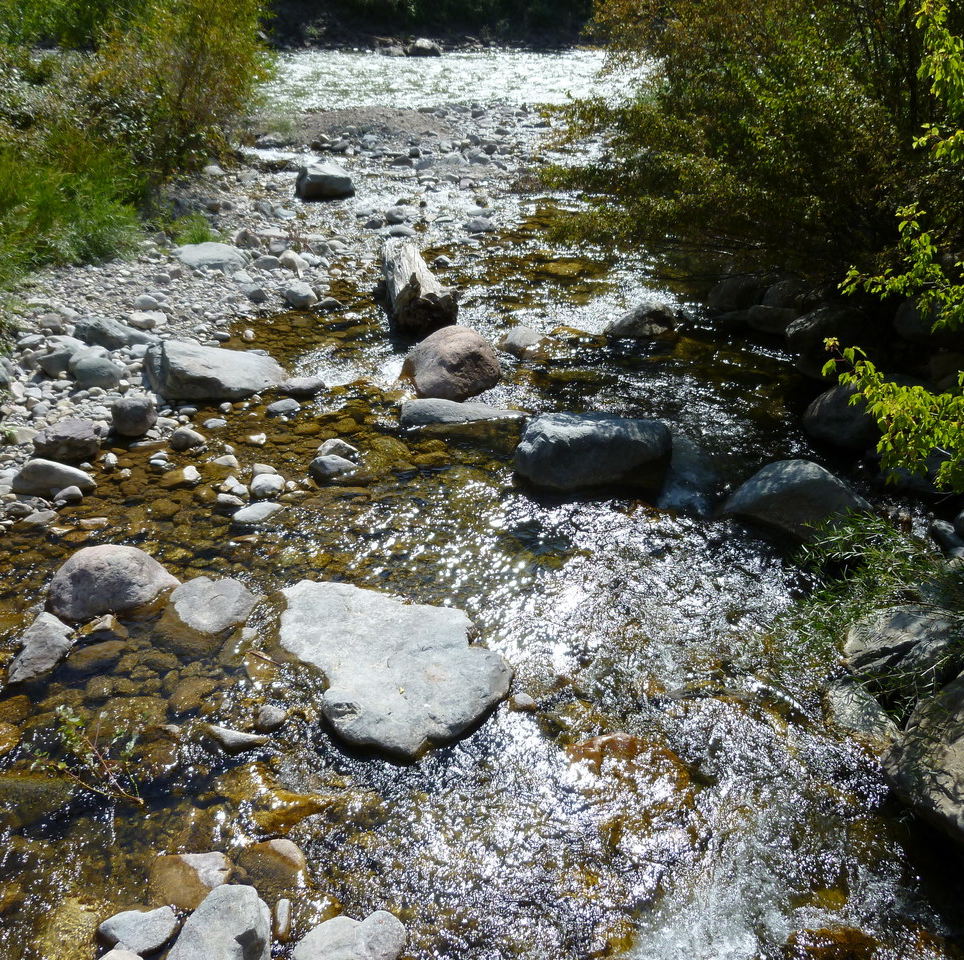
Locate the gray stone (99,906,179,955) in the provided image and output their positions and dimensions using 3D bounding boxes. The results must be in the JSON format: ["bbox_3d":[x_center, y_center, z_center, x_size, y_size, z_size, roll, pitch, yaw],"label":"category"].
[{"bbox_3d":[-1.290,1.687,3.476,0.300,0.140,0.200,-6,29,-10],"label":"gray stone"}]

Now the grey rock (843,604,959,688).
[{"bbox_3d":[2.100,0.827,4.638,0.580,0.350,0.440,-5,29,-9],"label":"grey rock"}]

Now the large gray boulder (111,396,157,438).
[{"bbox_3d":[-2.781,-0.501,7.402,0.349,0.300,0.297,-11,31,-20],"label":"large gray boulder"}]

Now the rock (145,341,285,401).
[{"bbox_3d":[-2.358,-0.968,8.187,1.189,0.393,0.713,-9,30,-15],"label":"rock"}]

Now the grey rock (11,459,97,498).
[{"bbox_3d":[-2.911,-0.012,6.283,0.583,0.216,0.321,6,29,10],"label":"grey rock"}]

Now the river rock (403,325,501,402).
[{"bbox_3d":[-0.262,-0.996,7.979,0.840,0.630,0.780,0,29,0],"label":"river rock"}]

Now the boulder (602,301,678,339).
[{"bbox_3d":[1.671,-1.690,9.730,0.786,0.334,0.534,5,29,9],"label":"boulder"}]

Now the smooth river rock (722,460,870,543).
[{"bbox_3d":[2.183,0.109,6.410,0.967,0.375,0.628,11,31,19],"label":"smooth river rock"}]

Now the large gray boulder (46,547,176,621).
[{"bbox_3d":[-2.110,0.590,5.313,0.717,0.339,0.538,0,29,0],"label":"large gray boulder"}]

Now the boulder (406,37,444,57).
[{"bbox_3d":[-2.500,-18.795,40.130,1.559,0.816,1.169,-2,29,-3],"label":"boulder"}]

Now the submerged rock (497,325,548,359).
[{"bbox_3d":[0.385,-1.307,8.800,0.480,0.280,0.380,0,29,0],"label":"submerged rock"}]

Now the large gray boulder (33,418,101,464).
[{"bbox_3d":[-3.182,-0.305,7.085,0.470,0.263,0.352,-14,32,-23],"label":"large gray boulder"}]

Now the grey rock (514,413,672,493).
[{"bbox_3d":[0.792,-0.198,6.586,1.121,0.511,0.617,-2,29,-4],"label":"grey rock"}]

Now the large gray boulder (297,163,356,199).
[{"bbox_3d":[-2.512,-4.754,14.755,0.941,0.575,0.706,6,29,10],"label":"large gray boulder"}]

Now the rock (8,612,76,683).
[{"bbox_3d":[-2.340,0.877,4.914,0.290,0.220,0.480,13,31,22],"label":"rock"}]

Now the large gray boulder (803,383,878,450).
[{"bbox_3d":[2.763,-0.481,7.080,0.620,0.500,0.540,0,29,0],"label":"large gray boulder"}]

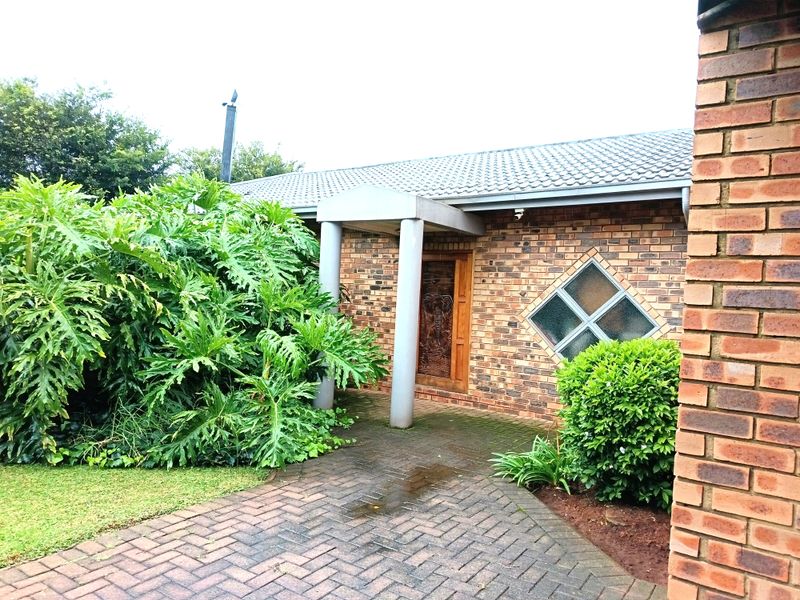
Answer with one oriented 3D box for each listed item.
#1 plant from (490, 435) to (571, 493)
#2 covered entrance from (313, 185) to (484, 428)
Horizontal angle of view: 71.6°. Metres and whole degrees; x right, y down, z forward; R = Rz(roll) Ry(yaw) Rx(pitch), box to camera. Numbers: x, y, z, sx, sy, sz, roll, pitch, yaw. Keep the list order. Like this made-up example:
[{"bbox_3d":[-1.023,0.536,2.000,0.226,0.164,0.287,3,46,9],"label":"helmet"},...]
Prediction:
[{"bbox_3d":[1.151,1.412,4.820,0.650,0.430,0.560,3,0,0],"label":"plant"},{"bbox_3d":[-0.030,0.028,7.709,1.670,2.970,1.780,3,0,36],"label":"covered entrance"}]

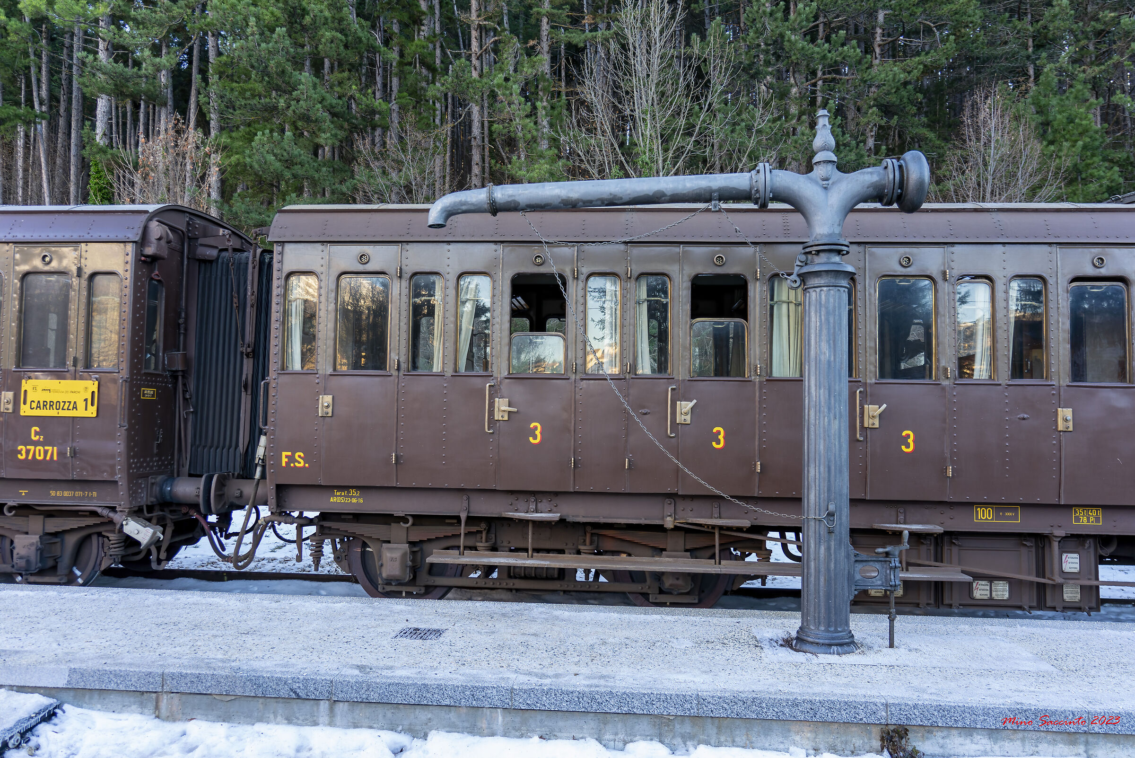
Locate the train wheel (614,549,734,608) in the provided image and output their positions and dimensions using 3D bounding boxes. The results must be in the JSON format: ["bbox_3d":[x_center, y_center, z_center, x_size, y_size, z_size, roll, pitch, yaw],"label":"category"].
[{"bbox_3d":[0.940,1.615,7.404,1.080,1.080,0.135,1,-3,4],"label":"train wheel"}]

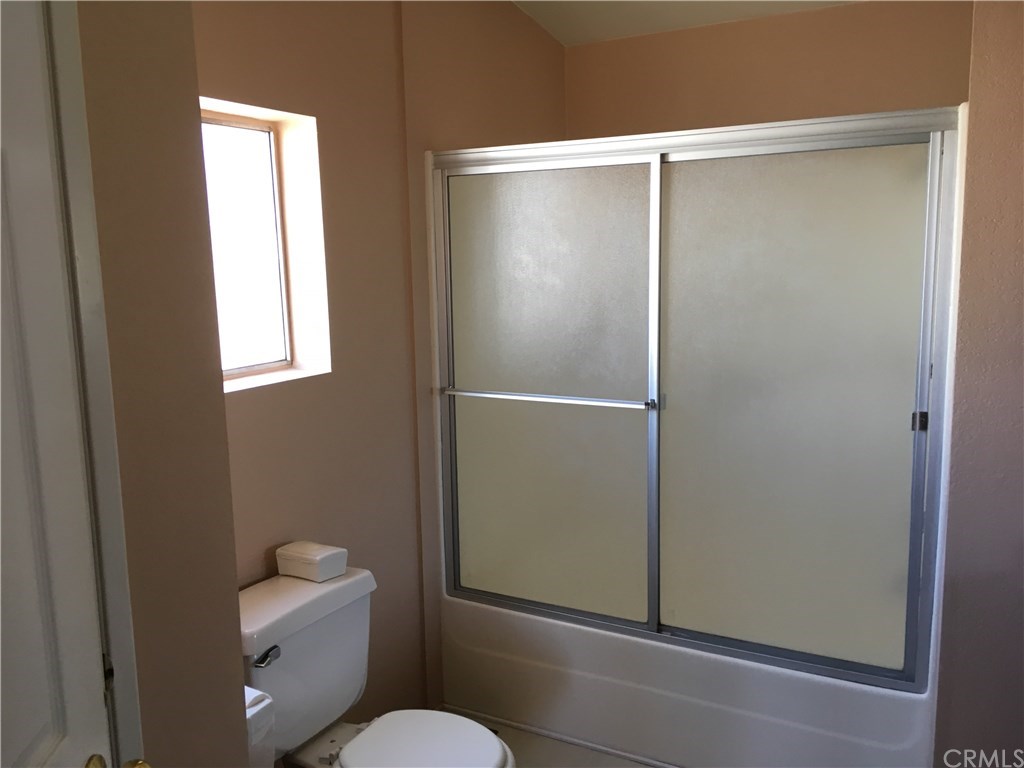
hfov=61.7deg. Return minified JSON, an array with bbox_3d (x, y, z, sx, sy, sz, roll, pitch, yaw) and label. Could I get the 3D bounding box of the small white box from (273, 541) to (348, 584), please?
[{"bbox_3d":[-0.510,0.451,2.196,0.148,0.068,0.100,4,10,31],"label":"small white box"}]

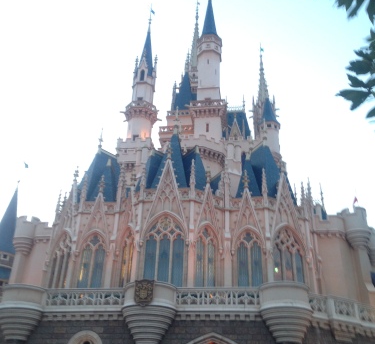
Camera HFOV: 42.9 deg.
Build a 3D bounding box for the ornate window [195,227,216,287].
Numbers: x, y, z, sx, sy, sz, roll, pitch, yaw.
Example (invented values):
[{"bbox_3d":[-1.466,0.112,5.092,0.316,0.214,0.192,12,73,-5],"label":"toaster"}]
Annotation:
[{"bbox_3d":[1.005,4.974,27.465,1.405,3.965,0.350,15,-34,-19],"label":"ornate window"}]

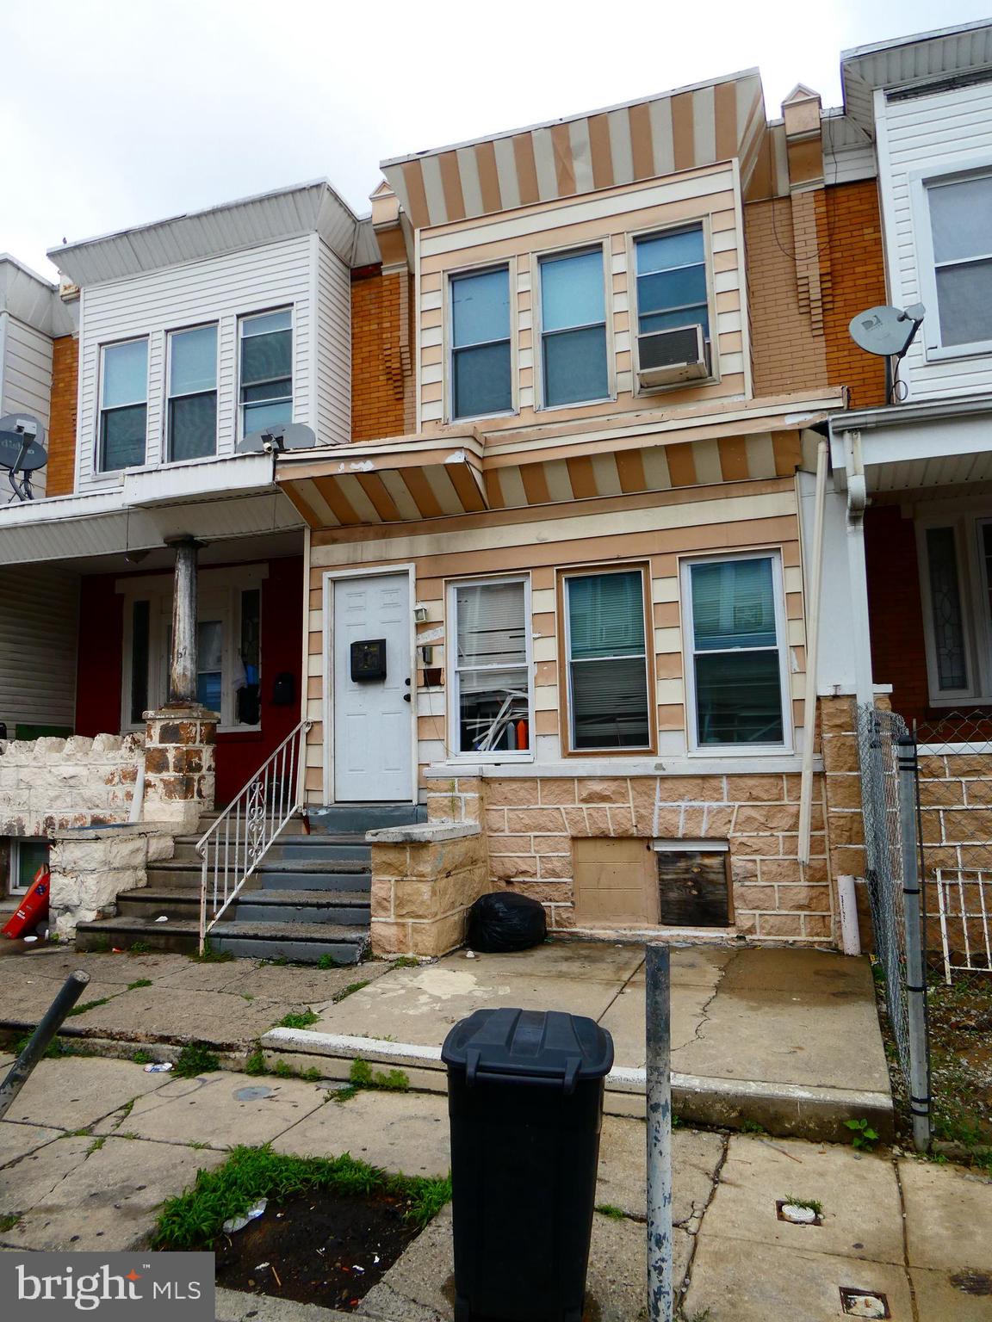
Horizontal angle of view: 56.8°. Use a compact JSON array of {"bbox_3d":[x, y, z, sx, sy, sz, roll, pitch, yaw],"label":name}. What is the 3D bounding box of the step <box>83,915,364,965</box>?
[{"bbox_3d":[-2.043,2.125,7.004,2.510,0.195,0.410,-4,-8,19],"label":"step"}]

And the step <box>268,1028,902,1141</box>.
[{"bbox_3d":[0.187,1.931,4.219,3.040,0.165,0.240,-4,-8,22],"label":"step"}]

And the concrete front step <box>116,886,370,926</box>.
[{"bbox_3d":[-1.960,1.982,7.398,2.430,0.205,0.390,-4,-8,19],"label":"concrete front step"}]

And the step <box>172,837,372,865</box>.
[{"bbox_3d":[-1.734,1.680,8.118,2.430,0.200,0.360,-4,-8,19],"label":"step"}]

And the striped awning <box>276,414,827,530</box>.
[{"bbox_3d":[0.280,-1.638,7.726,4.610,0.500,0.500,-4,-8,19],"label":"striped awning"}]

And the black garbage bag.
[{"bbox_3d":[0.059,1.989,7.061,0.580,0.405,0.520,-4,-8,19],"label":"black garbage bag"}]

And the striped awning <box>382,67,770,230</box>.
[{"bbox_3d":[0.739,-5.056,9.482,3.920,0.690,0.750,-4,-8,19],"label":"striped awning"}]

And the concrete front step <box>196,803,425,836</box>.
[{"bbox_3d":[-1.660,1.484,8.463,2.370,0.265,0.370,-4,-8,19],"label":"concrete front step"}]

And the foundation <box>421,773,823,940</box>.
[{"bbox_3d":[0.996,1.577,7.434,3.260,1.260,0.300,-4,-8,19],"label":"foundation"}]

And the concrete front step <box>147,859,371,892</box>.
[{"bbox_3d":[-1.844,1.826,7.766,2.430,0.205,0.380,-4,-8,19],"label":"concrete front step"}]

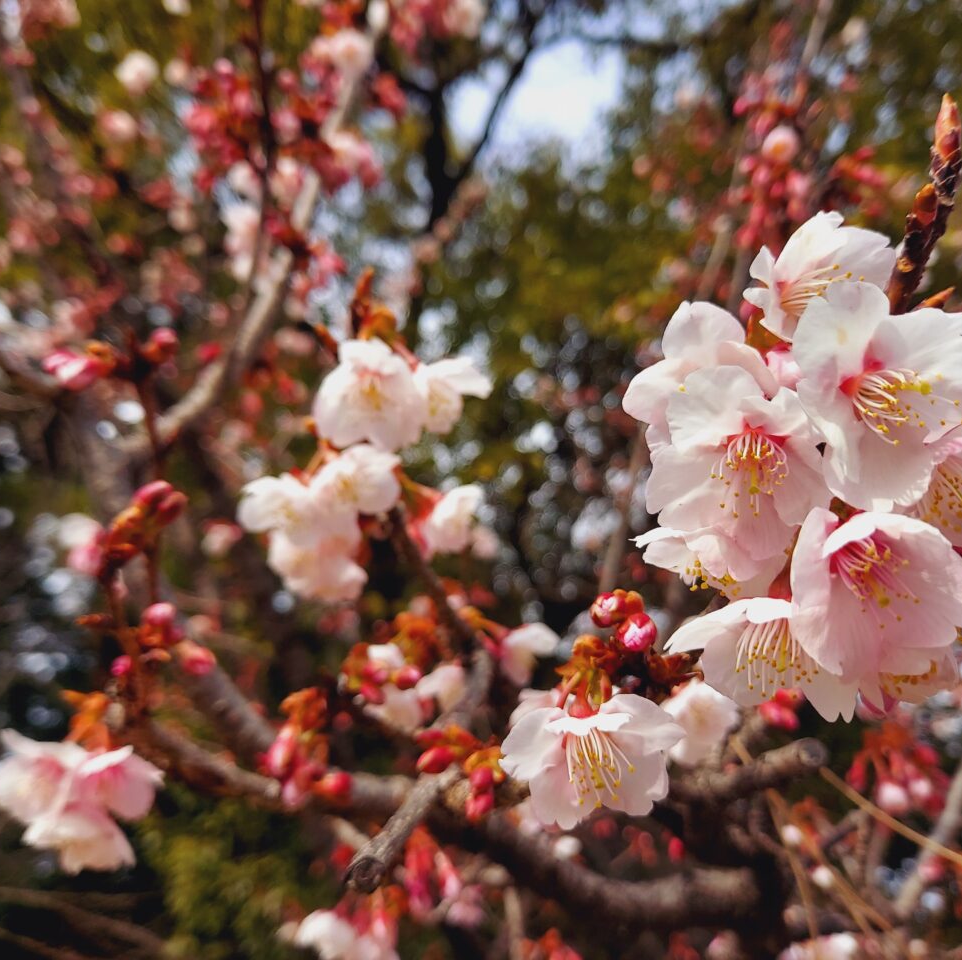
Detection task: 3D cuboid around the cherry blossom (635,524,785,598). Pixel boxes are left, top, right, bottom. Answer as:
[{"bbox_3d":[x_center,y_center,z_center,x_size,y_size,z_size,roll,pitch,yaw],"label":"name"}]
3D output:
[{"bbox_3d":[0.042,0.014,0.168,0.027,0.013,0.026,11,-22,3],"label":"cherry blossom"}]

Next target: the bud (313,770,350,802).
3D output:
[{"bbox_3d":[-0.043,0.089,0.270,0.011,0.009,0.009,12,0,12],"label":"bud"}]

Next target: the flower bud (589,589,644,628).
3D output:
[{"bbox_3d":[0.025,0.024,0.169,0.007,0.007,0.010,-11,2,38],"label":"flower bud"}]

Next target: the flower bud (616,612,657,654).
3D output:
[{"bbox_3d":[0.028,0.027,0.166,0.007,0.007,0.009,-3,17,13],"label":"flower bud"}]

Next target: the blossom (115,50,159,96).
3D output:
[{"bbox_3d":[-0.230,-0.273,0.620,0.031,0.029,0.022,1,17,-6],"label":"blossom"}]

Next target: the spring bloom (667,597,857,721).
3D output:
[{"bbox_3d":[0.046,0.026,0.150,0.030,0.018,0.025,-8,-48,20],"label":"spring bloom"}]

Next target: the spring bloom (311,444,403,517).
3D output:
[{"bbox_3d":[-0.035,-0.002,0.270,0.026,0.024,0.017,-3,23,8],"label":"spring bloom"}]

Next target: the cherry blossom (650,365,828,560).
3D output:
[{"bbox_3d":[0.042,-0.005,0.150,0.027,0.019,0.036,-9,-57,21],"label":"cherry blossom"}]

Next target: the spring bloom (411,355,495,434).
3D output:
[{"bbox_3d":[-0.011,-0.027,0.275,0.018,0.026,0.026,38,0,34],"label":"spring bloom"}]

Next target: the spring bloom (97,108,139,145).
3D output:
[{"bbox_3d":[-0.236,-0.230,0.600,0.020,0.020,0.017,13,15,-29],"label":"spring bloom"}]

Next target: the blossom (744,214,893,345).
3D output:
[{"bbox_3d":[0.063,-0.037,0.172,0.027,0.026,0.015,11,-12,-36],"label":"blossom"}]

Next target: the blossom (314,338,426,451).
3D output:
[{"bbox_3d":[-0.033,-0.025,0.270,0.031,0.030,0.017,1,25,-2],"label":"blossom"}]

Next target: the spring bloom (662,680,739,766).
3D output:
[{"bbox_3d":[0.059,0.066,0.250,0.024,0.024,0.019,7,20,-32],"label":"spring bloom"}]

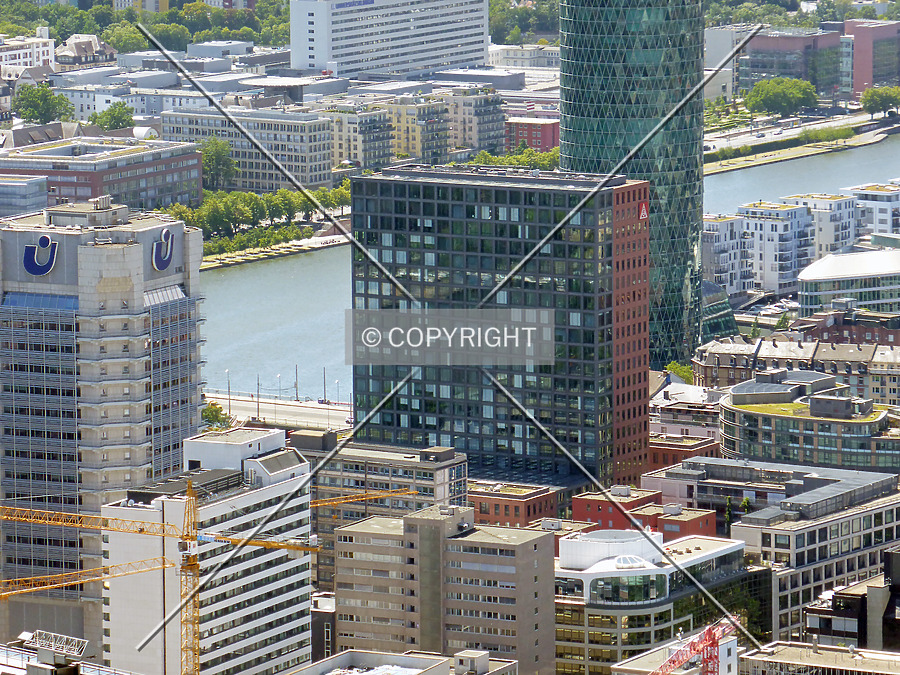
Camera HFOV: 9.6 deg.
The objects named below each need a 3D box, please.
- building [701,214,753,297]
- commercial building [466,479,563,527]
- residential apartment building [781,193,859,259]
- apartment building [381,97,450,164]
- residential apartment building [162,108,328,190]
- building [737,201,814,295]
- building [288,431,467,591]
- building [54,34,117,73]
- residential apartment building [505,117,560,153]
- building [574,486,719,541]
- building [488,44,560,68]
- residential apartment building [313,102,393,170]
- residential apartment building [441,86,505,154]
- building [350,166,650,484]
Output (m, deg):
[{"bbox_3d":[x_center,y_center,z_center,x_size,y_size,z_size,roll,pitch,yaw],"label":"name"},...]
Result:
[{"bbox_3d":[78.830,-23.330,1602.470,16.500,25.850,20.000,5,9,37],"label":"building"},{"bbox_3d":[12.040,41.210,1141.200,17.000,18.200,13.500,4,9,32],"label":"commercial building"},{"bbox_3d":[116.120,-30.860,1662.700,18.500,26.320,19.000,5,9,37],"label":"residential apartment building"},{"bbox_3d":[-15.070,-73.870,1963.840,21.000,28.640,20.500,5,9,34],"label":"apartment building"},{"bbox_3d":[-67.090,-62.196,1767.128,61.400,26.300,13.300,6,10,36],"label":"residential apartment building"},{"bbox_3d":[99.910,-27.430,1636.530,16.500,26.680,20.000,5,9,37],"label":"building"},{"bbox_3d":[-15.121,37.069,1045.925,36.500,33.000,12.200,5,10,32],"label":"building"},{"bbox_3d":[-161.650,-121.920,2360.860,14.000,22.000,29.000,4,9,31],"label":"building"},{"bbox_3d":[33.370,-75.920,2042.670,20.000,13.190,20.000,5,9,35],"label":"residential apartment building"},{"bbox_3d":[39.209,40.680,1070.891,33.000,18.000,26.800,4,9,31],"label":"building"},{"bbox_3d":[29.590,-124.460,2403.310,34.000,14.710,22.000,4,9,28],"label":"building"},{"bbox_3d":[-35.300,-69.620,1933.820,21.000,28.450,20.500,5,9,34],"label":"residential apartment building"},{"bbox_3d":[6.360,-78.430,1995.860,21.000,28.920,20.500,5,9,34],"label":"residential apartment building"},{"bbox_3d":[10.396,3.816,1122.878,59.200,76.700,21.000,4,9,30],"label":"building"}]

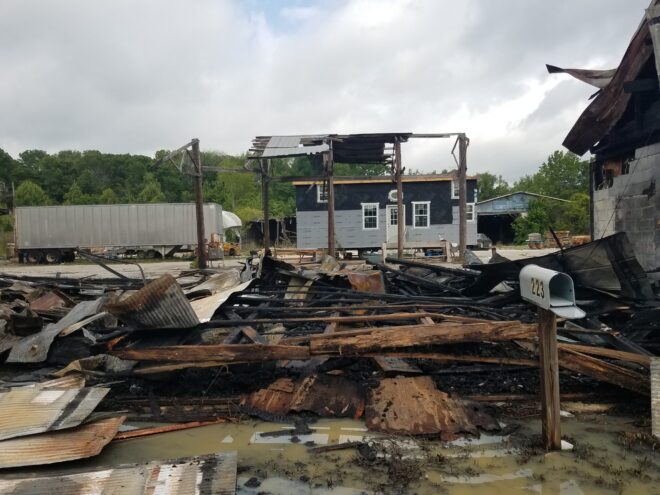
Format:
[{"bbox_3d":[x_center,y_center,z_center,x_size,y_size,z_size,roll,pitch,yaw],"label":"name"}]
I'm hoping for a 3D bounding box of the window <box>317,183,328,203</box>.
[{"bbox_3d":[-0.344,-3.131,28.900,0.760,1.080,0.120,-1,1,4],"label":"window"}]

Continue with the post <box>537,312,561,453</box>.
[{"bbox_3d":[1.477,0.881,3.320,0.094,0.960,0.094,-3,1,6],"label":"post"}]

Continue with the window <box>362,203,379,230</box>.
[{"bbox_3d":[2.362,-1.795,28.700,0.970,1.550,0.120,-1,1,4],"label":"window"}]

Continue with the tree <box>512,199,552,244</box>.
[{"bbox_3d":[22.357,-2.918,55.000,4.600,5.000,4.400,-1,1,0],"label":"tree"}]

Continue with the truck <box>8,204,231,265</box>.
[{"bbox_3d":[-15.232,-0.989,36.450,14.200,4.000,2.550,-1,1,0],"label":"truck"}]

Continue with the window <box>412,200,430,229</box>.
[{"bbox_3d":[5.278,-1.874,28.500,1.000,1.570,0.120,-1,1,4],"label":"window"}]

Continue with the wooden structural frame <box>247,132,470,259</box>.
[{"bbox_3d":[1.404,-2.285,24.000,10.600,6.350,4.600,-1,1,0],"label":"wooden structural frame"}]

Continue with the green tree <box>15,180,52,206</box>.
[{"bbox_3d":[-30.505,-2.912,51.000,4.200,7.700,4.200,-1,1,0],"label":"green tree"}]

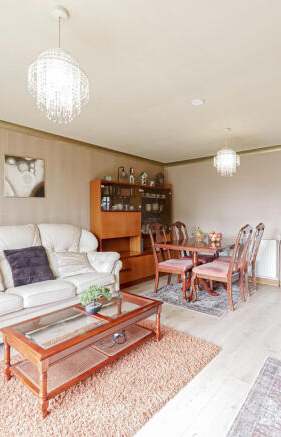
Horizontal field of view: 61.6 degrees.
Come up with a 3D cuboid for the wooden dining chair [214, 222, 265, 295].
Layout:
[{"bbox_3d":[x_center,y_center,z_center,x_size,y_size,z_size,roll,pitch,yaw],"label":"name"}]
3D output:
[{"bbox_3d":[1.538,0.611,3.668,0.660,1.030,0.470,0,1,41],"label":"wooden dining chair"}]

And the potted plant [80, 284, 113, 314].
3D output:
[{"bbox_3d":[-0.401,0.686,1.977,0.210,0.200,0.230,0,1,41],"label":"potted plant"}]

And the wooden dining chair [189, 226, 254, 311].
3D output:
[{"bbox_3d":[1.087,0.617,3.159,0.660,1.040,0.470,0,1,41],"label":"wooden dining chair"}]

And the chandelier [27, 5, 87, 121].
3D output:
[{"bbox_3d":[-0.440,-0.840,1.302,0.340,0.620,0.340,0,1,41],"label":"chandelier"}]

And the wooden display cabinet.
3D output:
[{"bbox_3d":[-0.075,0.260,4.319,0.350,1.740,1.890,0,1,41],"label":"wooden display cabinet"}]

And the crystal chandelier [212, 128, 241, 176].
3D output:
[{"bbox_3d":[1.183,-0.879,3.170,0.345,0.620,0.345,0,1,41],"label":"crystal chandelier"}]

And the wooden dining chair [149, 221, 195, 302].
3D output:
[{"bbox_3d":[0.546,0.615,3.611,0.660,1.040,0.480,0,1,41],"label":"wooden dining chair"}]

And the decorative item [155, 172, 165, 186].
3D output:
[{"bbox_3d":[0.416,-0.782,4.930,0.170,0.310,0.190,0,1,41],"label":"decorative item"}]

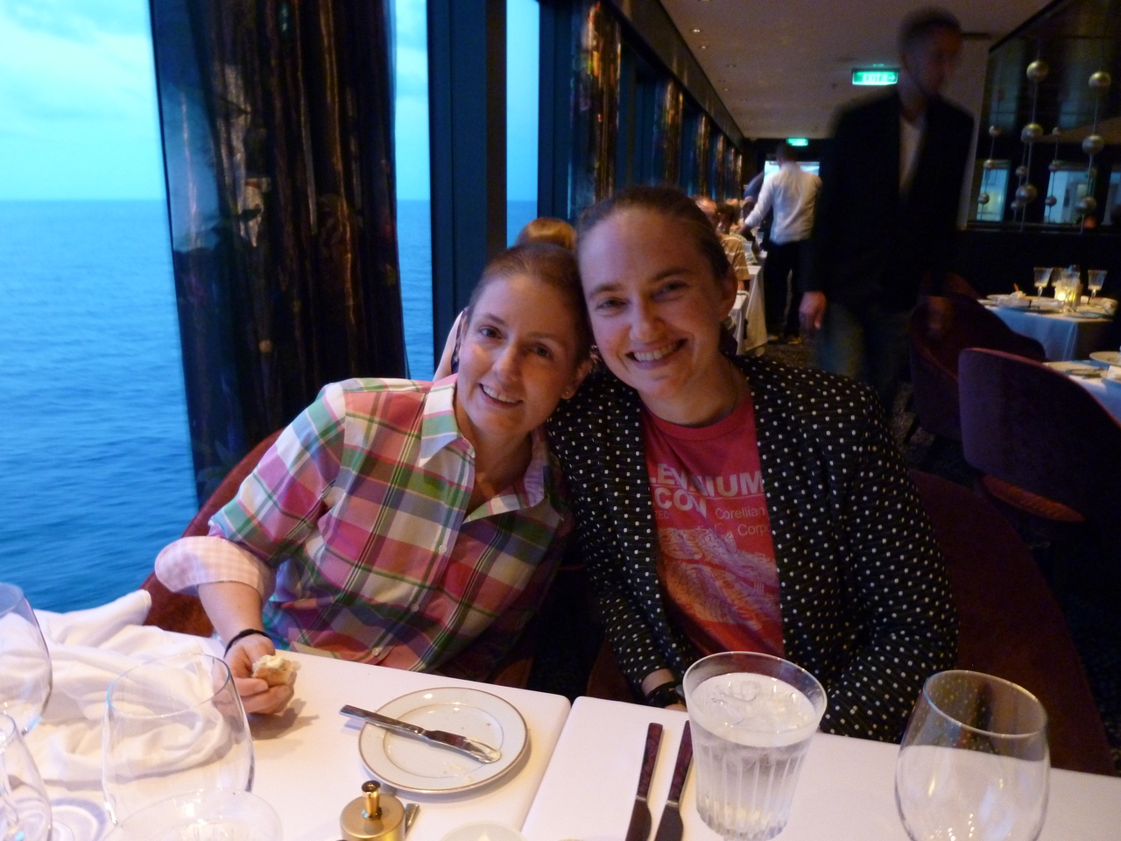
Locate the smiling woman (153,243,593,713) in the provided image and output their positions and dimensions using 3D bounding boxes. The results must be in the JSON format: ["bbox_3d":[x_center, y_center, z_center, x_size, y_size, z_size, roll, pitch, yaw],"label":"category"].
[{"bbox_3d":[-0.155,0.349,1.100,0.540,1.160,0.660,1,15,2],"label":"smiling woman"}]

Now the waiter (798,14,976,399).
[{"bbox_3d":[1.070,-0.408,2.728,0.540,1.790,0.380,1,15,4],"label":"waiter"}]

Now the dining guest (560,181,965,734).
[{"bbox_3d":[0.235,0.334,1.023,0.500,1.200,0.660,4,16,15],"label":"dining guest"}]

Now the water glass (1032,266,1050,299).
[{"bbox_3d":[2.308,-0.655,3.880,0.088,0.157,0.088,4,16,13],"label":"water glass"}]

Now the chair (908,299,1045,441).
[{"bbox_3d":[1.820,-0.135,3.652,0.640,0.780,0.620,-11,19,-35],"label":"chair"}]

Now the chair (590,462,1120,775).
[{"bbox_3d":[0.410,0.514,1.258,0.640,0.780,0.630,4,16,13],"label":"chair"}]

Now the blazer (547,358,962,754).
[{"bbox_3d":[0.235,0.192,0.995,0.490,0.560,0.390,4,16,15],"label":"blazer"}]

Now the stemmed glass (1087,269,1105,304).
[{"bbox_3d":[2.531,-0.632,3.820,0.088,0.157,0.088,4,16,13],"label":"stemmed glass"}]

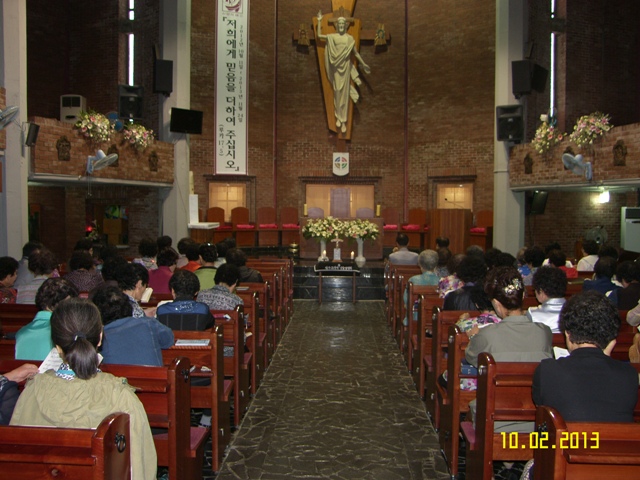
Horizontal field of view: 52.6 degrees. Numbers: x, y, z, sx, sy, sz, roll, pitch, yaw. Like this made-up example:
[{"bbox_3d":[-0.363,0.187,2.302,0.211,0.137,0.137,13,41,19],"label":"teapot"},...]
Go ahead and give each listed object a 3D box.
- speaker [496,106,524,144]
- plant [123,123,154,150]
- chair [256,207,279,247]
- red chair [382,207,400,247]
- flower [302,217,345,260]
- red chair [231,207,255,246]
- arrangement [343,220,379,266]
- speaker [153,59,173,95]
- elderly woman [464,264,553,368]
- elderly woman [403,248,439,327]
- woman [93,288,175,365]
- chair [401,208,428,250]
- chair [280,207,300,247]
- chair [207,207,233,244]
[{"bbox_3d":[3.882,-2.376,13.200,0.500,0.690,0.420,1,8,18],"label":"speaker"},{"bbox_3d":[-3.440,-1.967,12.300,0.460,0.500,0.580,1,2,13],"label":"plant"},{"bbox_3d":[-1.326,-0.326,16.500,0.520,0.990,0.550,0,2,-10],"label":"chair"},{"bbox_3d":[1.740,-0.303,15.700,0.470,0.960,0.500,1,3,12],"label":"red chair"},{"bbox_3d":[0.075,-0.015,13.900,0.900,0.970,0.780,1,2,2],"label":"flower"},{"bbox_3d":[-1.927,-0.315,16.300,0.520,0.990,0.550,0,2,-20],"label":"red chair"},{"bbox_3d":[0.786,0.054,12.500,0.700,0.930,0.640,0,3,2],"label":"arrangement"},{"bbox_3d":[-3.352,-3.487,13.800,0.360,0.670,0.360,0,8,-14],"label":"speaker"},{"bbox_3d":[0.970,0.789,3.570,0.500,1.270,0.750,1,2,2],"label":"elderly woman"},{"bbox_3d":[1.064,0.691,6.850,0.440,1.210,0.720,0,3,2],"label":"elderly woman"},{"bbox_3d":[-0.988,0.859,3.580,0.480,1.180,0.740,0,3,2],"label":"woman"},{"bbox_3d":[2.361,-0.278,16.200,0.520,0.990,0.550,2,3,27],"label":"chair"},{"bbox_3d":[-0.716,-0.303,15.700,0.470,0.960,0.500,0,3,-10],"label":"chair"},{"bbox_3d":[-2.468,-0.304,16.000,0.520,0.990,0.550,0,3,-26],"label":"chair"}]

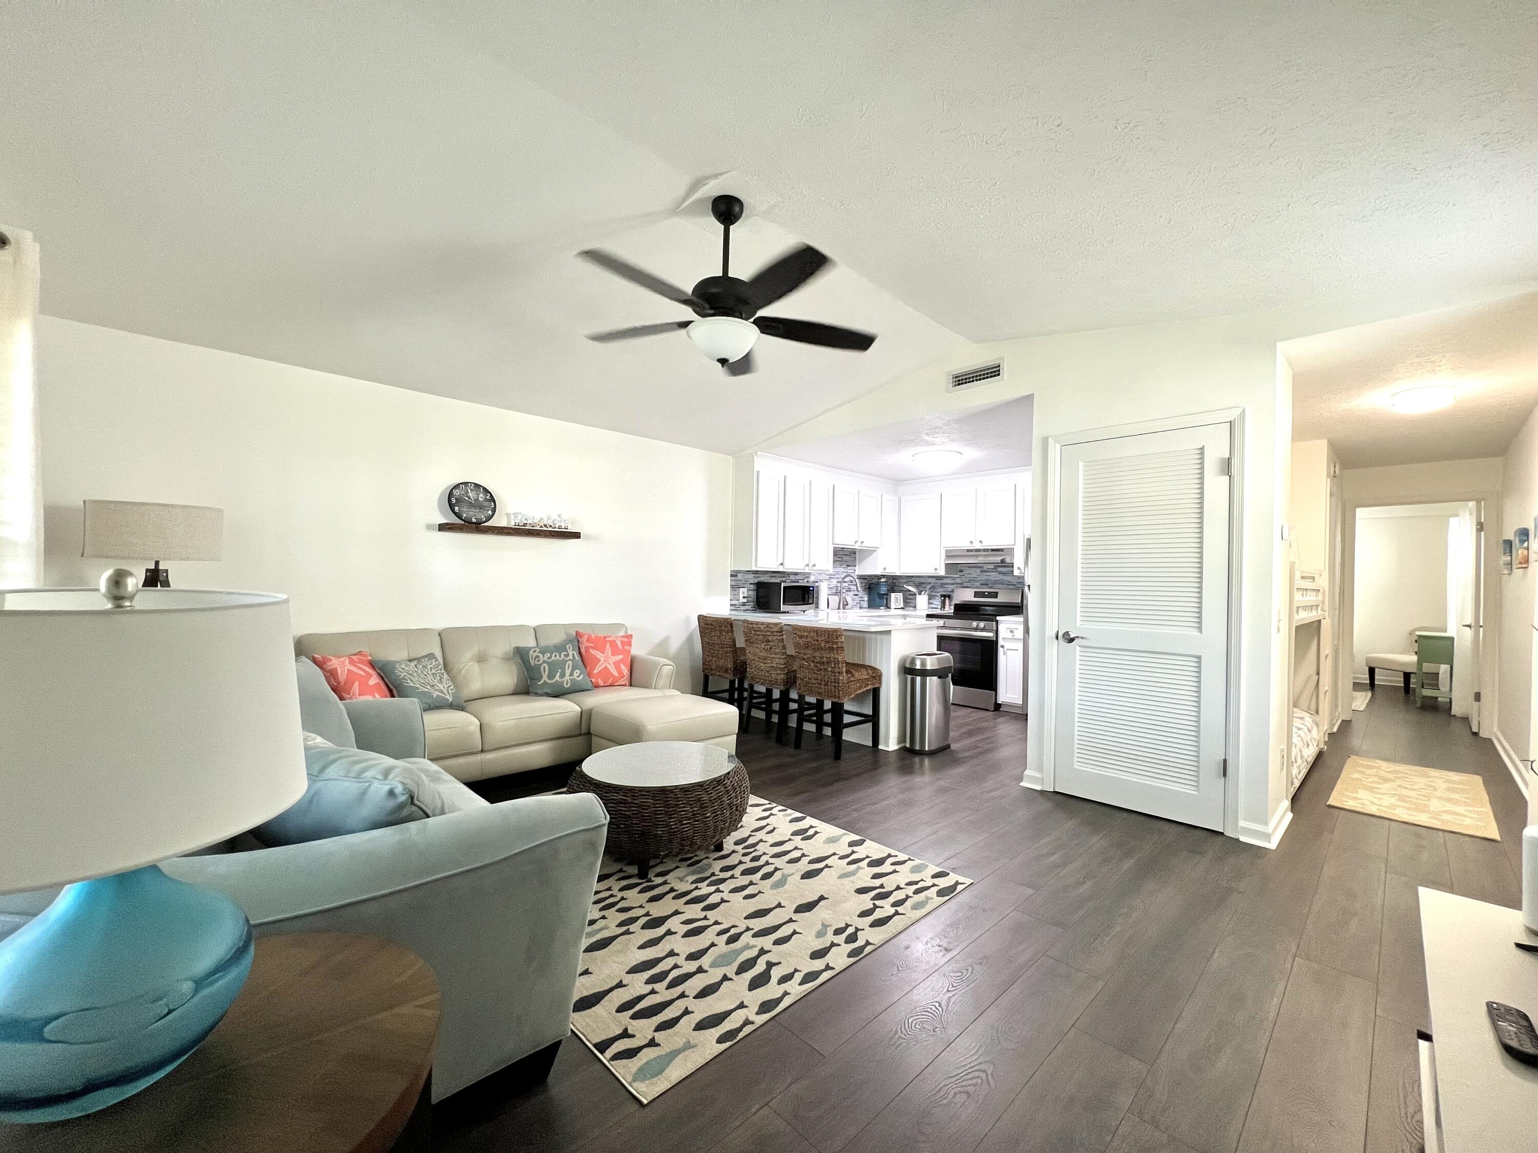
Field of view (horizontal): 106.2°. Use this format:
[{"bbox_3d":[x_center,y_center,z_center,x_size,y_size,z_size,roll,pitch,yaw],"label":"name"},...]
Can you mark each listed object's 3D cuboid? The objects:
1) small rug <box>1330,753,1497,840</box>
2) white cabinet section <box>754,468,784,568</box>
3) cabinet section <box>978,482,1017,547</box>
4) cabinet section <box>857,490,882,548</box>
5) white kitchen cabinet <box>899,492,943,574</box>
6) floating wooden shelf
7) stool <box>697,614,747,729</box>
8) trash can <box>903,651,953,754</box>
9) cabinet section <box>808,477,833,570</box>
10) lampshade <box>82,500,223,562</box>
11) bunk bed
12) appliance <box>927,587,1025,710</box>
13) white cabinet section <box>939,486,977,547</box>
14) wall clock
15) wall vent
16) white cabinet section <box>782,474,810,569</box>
[{"bbox_3d":[3.984,1.321,3.584,1.555,0.010,0.610,2,-1,-41],"label":"small rug"},{"bbox_3d":[-0.090,-0.520,5.473,0.364,0.906,0.300,1,-1,-43],"label":"white cabinet section"},{"bbox_3d":[2.411,-0.608,5.968,0.300,0.622,0.413,1,-1,-43],"label":"cabinet section"},{"bbox_3d":[1.019,-0.628,6.503,0.417,0.622,0.300,1,-1,-43],"label":"cabinet section"},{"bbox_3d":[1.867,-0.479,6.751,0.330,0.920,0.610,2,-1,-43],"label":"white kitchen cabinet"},{"bbox_3d":[-1.814,-0.310,4.107,0.910,0.050,0.190,2,-1,-43],"label":"floating wooden shelf"},{"bbox_3d":[-0.274,0.791,5.065,0.550,0.910,0.470,2,-1,-43],"label":"stool"},{"bbox_3d":[1.186,0.926,4.276,0.420,0.690,0.260,2,-1,-43],"label":"trash can"},{"bbox_3d":[0.435,-0.506,5.961,0.359,0.906,0.300,1,-1,-43],"label":"cabinet section"},{"bbox_3d":[-2.969,-0.211,2.787,0.460,0.265,0.390,1,0,-42],"label":"lampshade"},{"bbox_3d":[3.273,0.623,4.237,2.020,1.390,1.060,1,0,-42],"label":"bunk bed"},{"bbox_3d":[2.195,0.729,6.156,0.680,1.170,0.760,1,0,-42],"label":"appliance"},{"bbox_3d":[2.133,-0.610,6.267,0.300,0.622,0.403,1,-1,-43],"label":"white cabinet section"},{"bbox_3d":[-2.091,-0.515,4.076,0.312,0.308,0.045,1,0,-42],"label":"wall clock"},{"bbox_3d":[1.358,-1.332,3.827,0.025,0.150,0.413,1,0,-42],"label":"wall vent"},{"bbox_3d":[0.173,-0.513,5.718,0.355,0.906,0.300,1,-1,-43],"label":"white cabinet section"}]

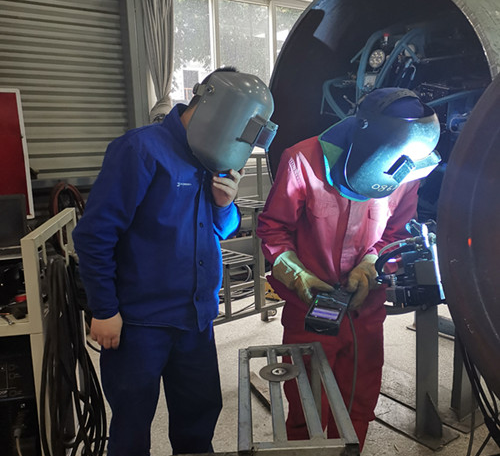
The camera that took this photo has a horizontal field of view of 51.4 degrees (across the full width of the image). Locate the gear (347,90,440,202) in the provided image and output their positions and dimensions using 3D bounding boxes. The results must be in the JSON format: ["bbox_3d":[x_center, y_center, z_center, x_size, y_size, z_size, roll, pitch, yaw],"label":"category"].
[{"bbox_3d":[0.423,-0.244,1.520,0.235,0.255,0.305,-11,-32,-50],"label":"gear"}]

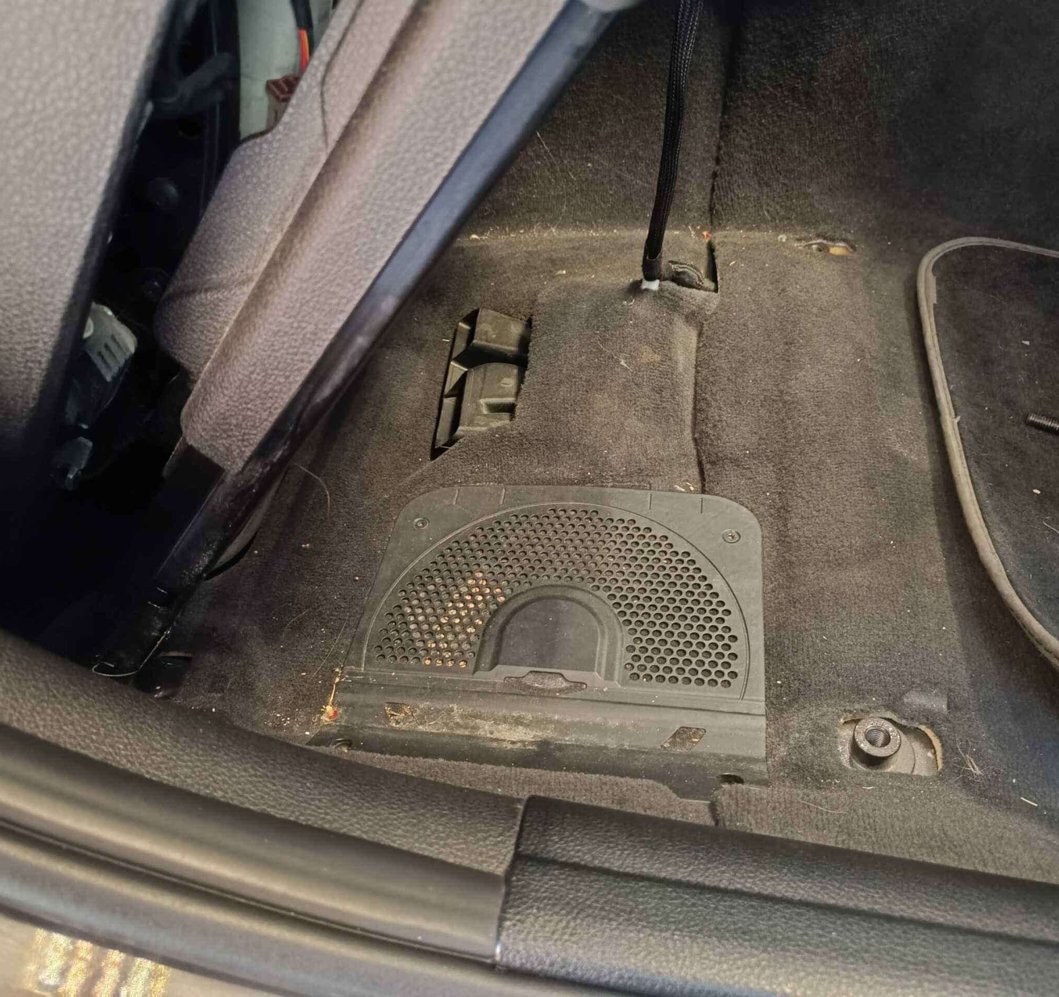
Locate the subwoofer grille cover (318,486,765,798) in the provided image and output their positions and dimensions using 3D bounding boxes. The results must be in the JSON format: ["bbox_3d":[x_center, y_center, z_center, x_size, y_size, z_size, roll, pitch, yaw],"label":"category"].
[{"bbox_3d":[0.016,0.071,0.525,0.229,0.022,0.200,3,47,10],"label":"subwoofer grille cover"}]

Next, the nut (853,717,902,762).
[{"bbox_3d":[0.171,0.121,0.456,0.021,0.012,0.021,3,47,10],"label":"nut"}]

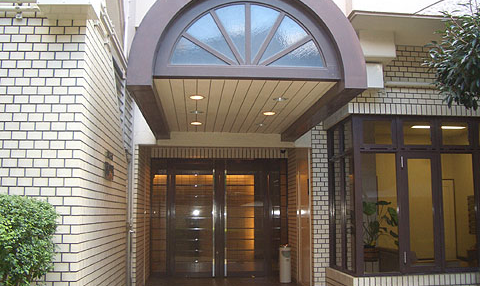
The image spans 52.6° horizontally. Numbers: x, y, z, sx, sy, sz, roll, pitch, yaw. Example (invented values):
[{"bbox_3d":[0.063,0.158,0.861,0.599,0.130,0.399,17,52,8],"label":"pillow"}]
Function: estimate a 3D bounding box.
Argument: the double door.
[{"bbox_3d":[-0.392,1.429,9.150,2.550,2.210,0.120,1,-8,-5],"label":"double door"}]

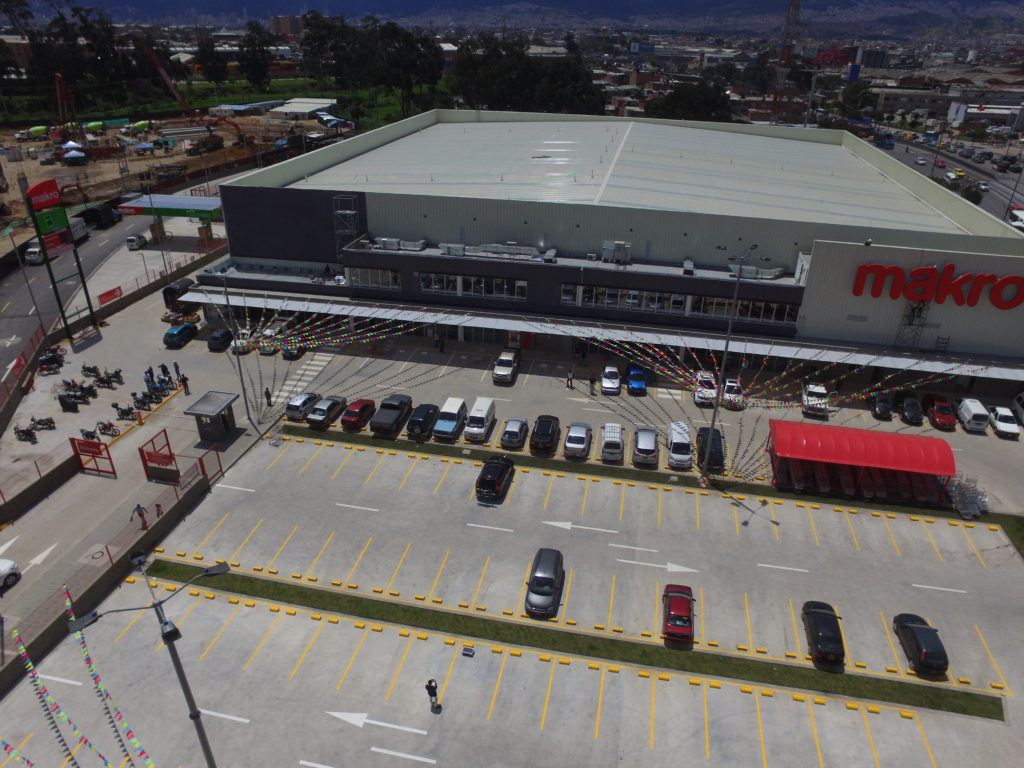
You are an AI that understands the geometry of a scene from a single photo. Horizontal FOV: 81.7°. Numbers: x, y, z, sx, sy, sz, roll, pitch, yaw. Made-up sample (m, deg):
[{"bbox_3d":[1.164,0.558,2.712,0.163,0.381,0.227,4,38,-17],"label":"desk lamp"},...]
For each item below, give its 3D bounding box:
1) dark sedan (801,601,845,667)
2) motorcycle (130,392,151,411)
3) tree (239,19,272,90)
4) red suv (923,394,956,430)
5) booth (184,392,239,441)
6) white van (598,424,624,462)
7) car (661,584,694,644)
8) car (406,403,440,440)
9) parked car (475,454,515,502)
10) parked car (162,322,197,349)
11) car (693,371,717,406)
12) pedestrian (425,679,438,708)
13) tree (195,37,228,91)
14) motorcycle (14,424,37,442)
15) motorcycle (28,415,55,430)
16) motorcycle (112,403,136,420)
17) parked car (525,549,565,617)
[{"bbox_3d":[17.848,14.167,34.119,1.750,1.500,4.150,7,32,10],"label":"dark sedan"},{"bbox_3d":[-30.005,1.411,47.799,1.950,1.120,0.720,7,32,10],"label":"motorcycle"},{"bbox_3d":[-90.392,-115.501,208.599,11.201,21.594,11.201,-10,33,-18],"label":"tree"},{"bbox_3d":[37.036,2.403,51.344,1.725,1.553,4.033,10,32,15],"label":"red suv"},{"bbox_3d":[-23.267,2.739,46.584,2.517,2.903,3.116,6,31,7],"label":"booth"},{"bbox_3d":[8.417,4.803,49.165,1.600,1.750,3.800,7,32,10],"label":"white van"},{"bbox_3d":[8.961,12.264,32.107,1.650,1.420,3.900,6,32,8],"label":"car"},{"bbox_3d":[-7.131,2.908,48.282,1.687,1.629,3.768,8,31,11],"label":"car"},{"bbox_3d":[-1.161,6.672,42.230,1.769,1.581,4.148,9,31,12],"label":"parked car"},{"bbox_3d":[-36.256,-5.369,64.893,1.680,1.480,3.950,7,32,10],"label":"parked car"},{"bbox_3d":[17.467,0.352,53.730,1.812,1.705,4.352,8,31,11],"label":"car"},{"bbox_3d":[-3.666,14.126,26.993,0.580,1.740,0.450,21,36,29],"label":"pedestrian"},{"bbox_3d":[-124.943,-133.590,246.634,10.000,21.000,10.000,6,32,8],"label":"tree"},{"bbox_3d":[-36.094,3.670,43.905,1.950,1.080,0.720,9,32,12],"label":"motorcycle"},{"bbox_3d":[-37.304,3.099,47.068,1.894,1.075,0.748,-3,31,-8],"label":"motorcycle"},{"bbox_3d":[-34.210,2.464,52.279,1.950,1.100,0.720,8,32,11],"label":"motorcycle"},{"bbox_3d":[2.084,12.285,36.685,1.750,1.550,4.250,7,32,10],"label":"parked car"}]

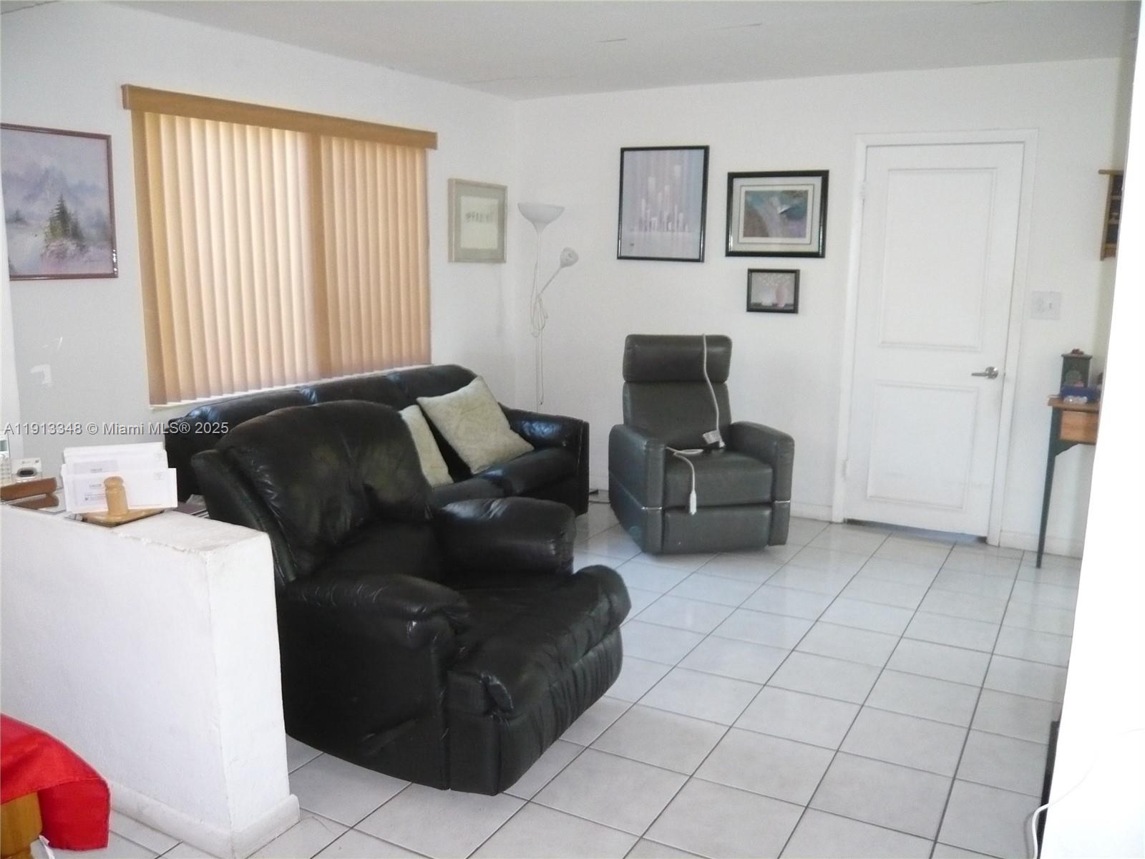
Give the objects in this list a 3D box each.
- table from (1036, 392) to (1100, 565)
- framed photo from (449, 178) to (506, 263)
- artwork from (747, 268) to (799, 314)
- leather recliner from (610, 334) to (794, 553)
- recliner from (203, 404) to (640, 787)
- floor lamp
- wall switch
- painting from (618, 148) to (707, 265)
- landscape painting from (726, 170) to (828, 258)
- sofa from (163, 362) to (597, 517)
[{"bbox_3d":[2.604,0.274,4.364,0.700,0.820,0.300,6,11,29],"label":"table"},{"bbox_3d":[-0.565,-1.244,5.596,0.035,0.470,0.552,6,11,29],"label":"framed photo"},{"bbox_3d":[1.123,-0.774,5.182,0.297,0.241,0.020,6,11,29],"label":"artwork"},{"bbox_3d":[0.652,0.046,4.976,0.765,1.060,0.840,-2,10,-9],"label":"leather recliner"},{"bbox_3d":[-0.496,0.416,3.071,1.190,0.980,0.890,6,11,29],"label":"recliner"},{"bbox_3d":[-0.148,-0.460,5.700,0.370,1.810,0.280,6,11,29],"label":"floor lamp"},{"bbox_3d":[2.315,-0.605,4.529,0.127,0.133,0.012,6,11,29],"label":"wall switch"},{"bbox_3d":[0.527,-1.319,5.428,0.564,0.652,0.025,6,11,29],"label":"painting"},{"bbox_3d":[1.123,-1.184,5.108,0.566,0.462,0.025,6,11,29],"label":"landscape painting"},{"bbox_3d":[-0.766,0.189,4.616,0.800,0.900,2.270,6,11,29],"label":"sofa"}]

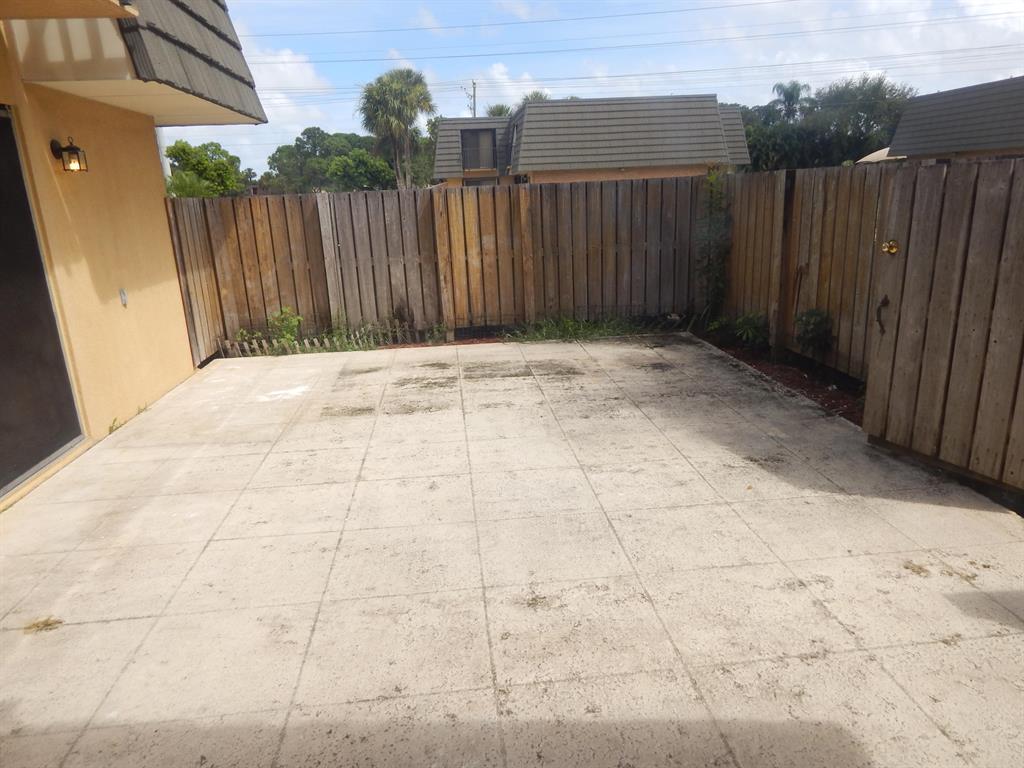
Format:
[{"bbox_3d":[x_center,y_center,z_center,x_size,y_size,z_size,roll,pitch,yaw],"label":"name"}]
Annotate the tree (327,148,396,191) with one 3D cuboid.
[{"bbox_3d":[-8.585,-11.302,37.665,3.950,4.380,3.950,-4,16,-5],"label":"tree"}]

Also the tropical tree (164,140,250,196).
[{"bbox_3d":[-12.055,-7.493,25.832,3.540,4.060,3.240,-4,16,-5],"label":"tropical tree"}]

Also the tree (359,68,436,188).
[{"bbox_3d":[-5.632,-11.649,32.651,3.830,7.620,3.830,-4,16,-5],"label":"tree"}]

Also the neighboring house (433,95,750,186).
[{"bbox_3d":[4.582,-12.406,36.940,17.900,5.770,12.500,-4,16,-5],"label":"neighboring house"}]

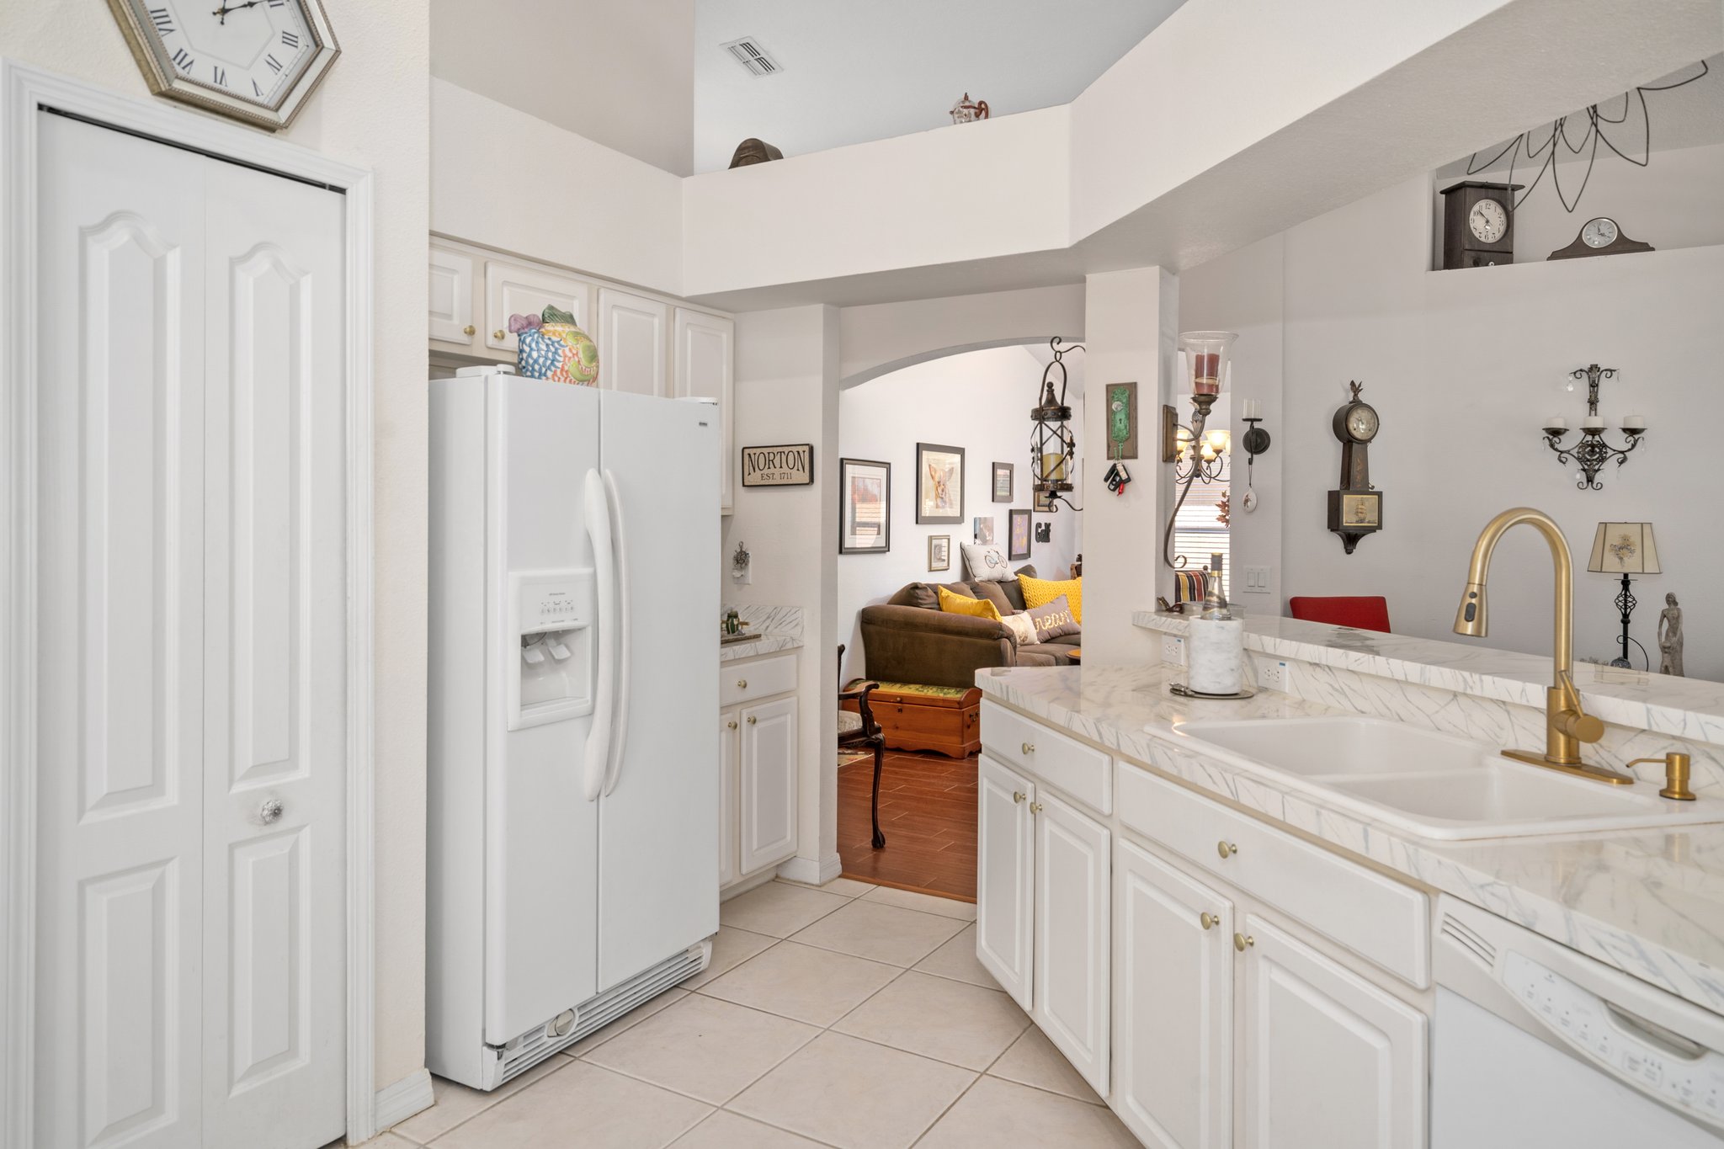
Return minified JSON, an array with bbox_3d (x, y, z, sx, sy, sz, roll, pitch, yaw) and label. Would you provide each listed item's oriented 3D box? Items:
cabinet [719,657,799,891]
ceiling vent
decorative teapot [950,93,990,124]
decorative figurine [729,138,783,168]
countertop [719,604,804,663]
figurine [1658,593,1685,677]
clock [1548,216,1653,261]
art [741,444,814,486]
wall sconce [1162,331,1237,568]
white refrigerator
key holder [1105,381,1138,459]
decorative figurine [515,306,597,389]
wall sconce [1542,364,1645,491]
[{"bbox_3d":[-0.682,0.712,3.843,0.630,0.860,0.760,2,2,30],"label":"cabinet"},{"bbox_3d":[-0.568,-2.679,5.455,0.192,0.025,0.295,2,-11,31],"label":"ceiling vent"},{"bbox_3d":[0.338,-1.431,3.281,0.140,0.140,0.095,2,2,23],"label":"decorative teapot"},{"bbox_3d":[-0.360,-1.451,3.692,0.215,0.130,0.110,2,2,30],"label":"decorative figurine"},{"bbox_3d":[-0.698,0.209,3.819,0.635,0.150,0.770,2,3,31],"label":"countertop"},{"bbox_3d":[3.054,0.234,3.971,0.095,0.325,0.085,2,3,34],"label":"figurine"},{"bbox_3d":[3.026,-1.373,4.313,0.365,0.179,0.100,2,3,31],"label":"clock"},{"bbox_3d":[-0.319,-0.414,4.014,0.300,0.153,0.035,2,3,31],"label":"art"},{"bbox_3d":[1.063,-0.390,3.299,0.210,0.740,0.180,2,2,30],"label":"wall sconce"},{"bbox_3d":[-0.944,0.343,2.944,0.850,1.700,0.830,2,2,30],"label":"white refrigerator"},{"bbox_3d":[0.801,-0.475,3.263,0.097,0.238,0.045,2,2,30],"label":"key holder"},{"bbox_3d":[-0.827,-0.598,2.845,0.240,0.255,0.165,-1,2,-40],"label":"decorative figurine"},{"bbox_3d":[2.904,-0.585,4.185,0.338,0.498,0.170,2,3,31],"label":"wall sconce"}]

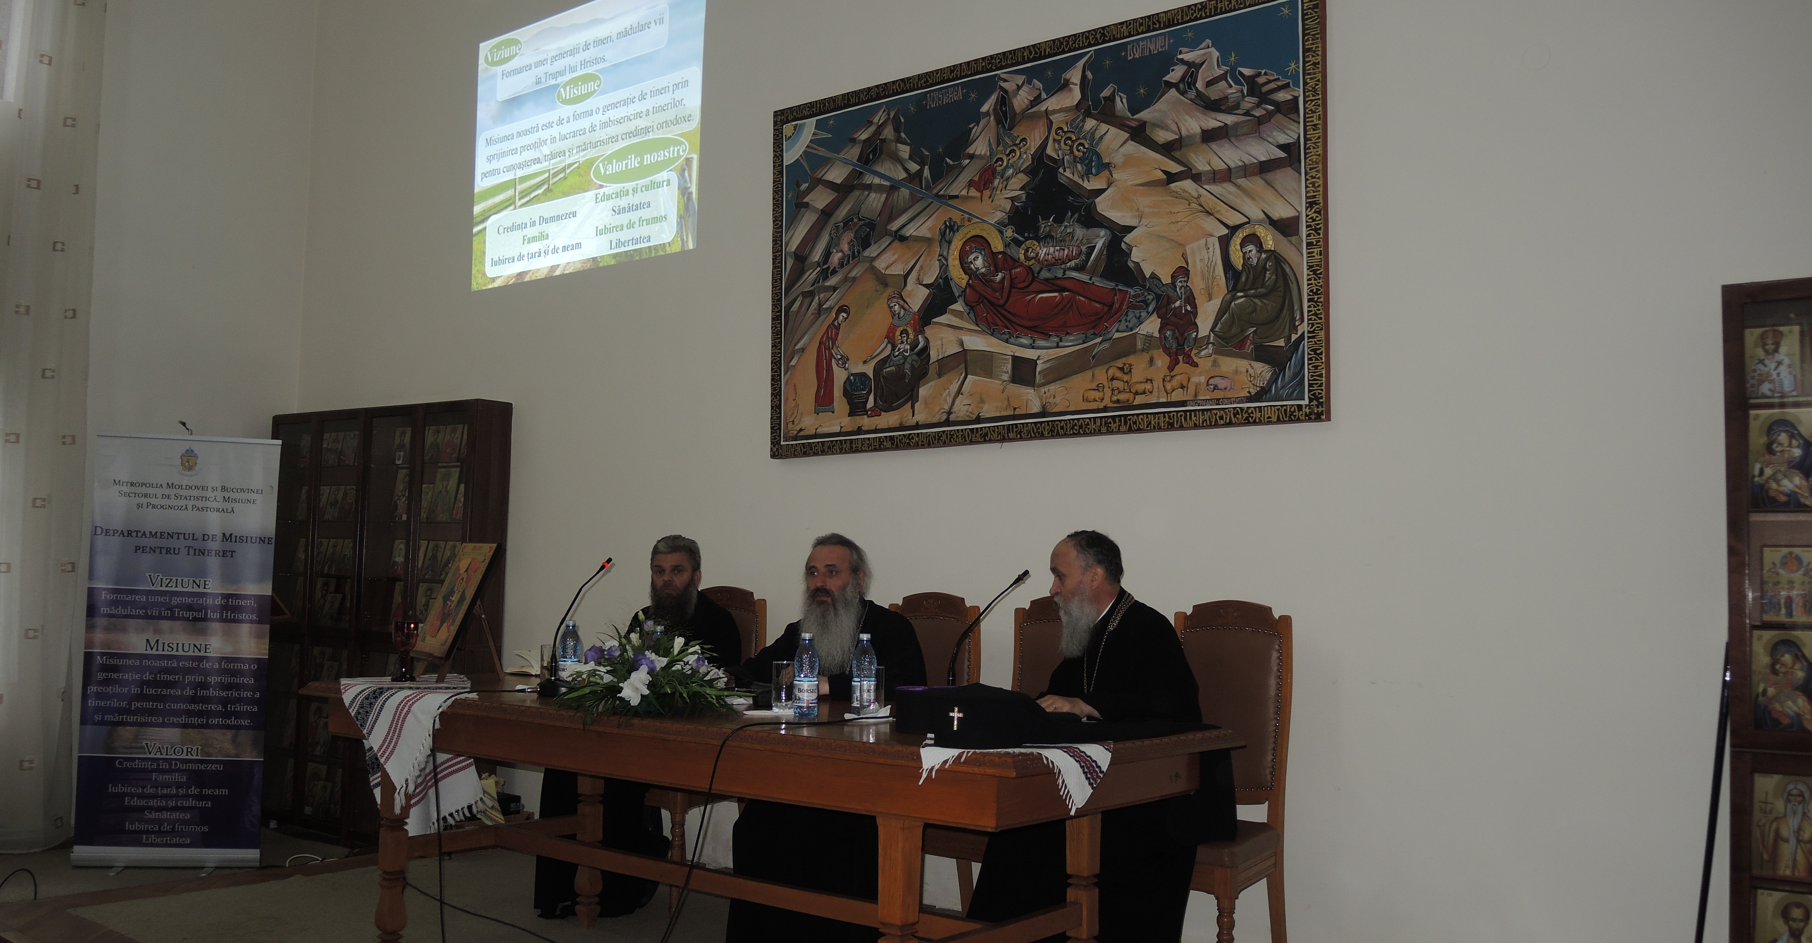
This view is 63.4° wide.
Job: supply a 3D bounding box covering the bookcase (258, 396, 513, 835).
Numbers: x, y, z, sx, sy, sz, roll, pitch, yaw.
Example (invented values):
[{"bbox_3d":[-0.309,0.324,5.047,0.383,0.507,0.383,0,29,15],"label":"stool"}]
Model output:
[{"bbox_3d":[-2.641,0.773,7.349,1.558,2.170,0.224,-2,-5,33],"label":"bookcase"}]

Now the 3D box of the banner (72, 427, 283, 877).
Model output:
[{"bbox_3d":[-3.337,0.827,6.710,0.844,1.959,0.201,1,-5,-4],"label":"banner"}]

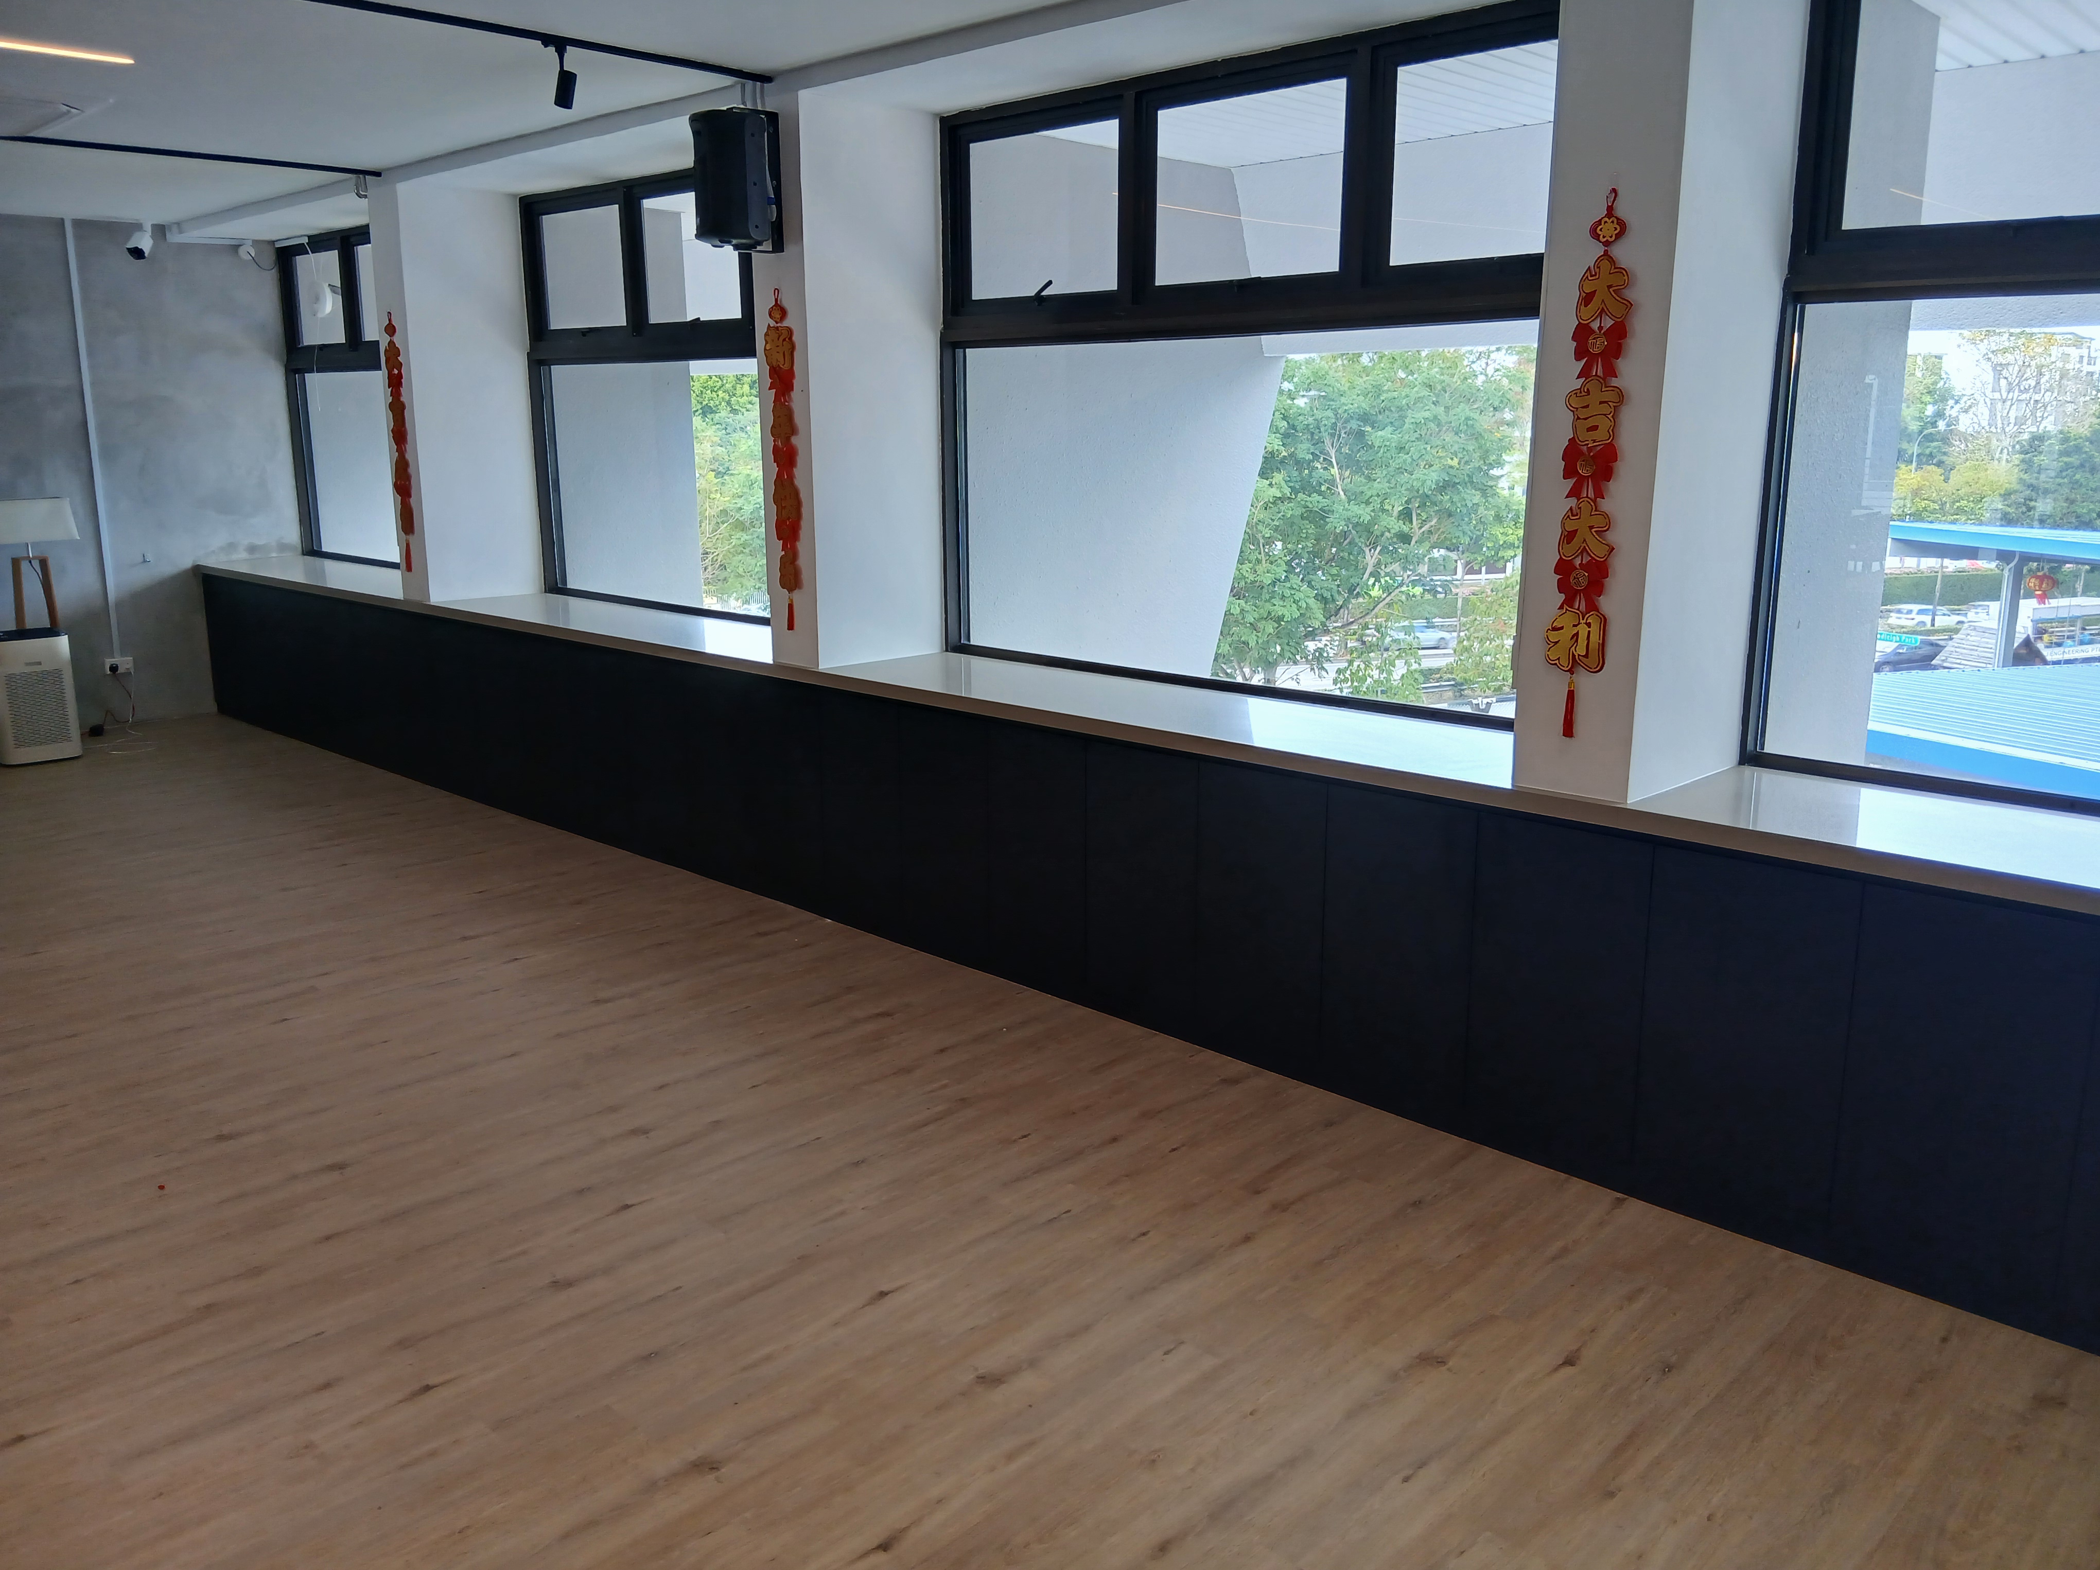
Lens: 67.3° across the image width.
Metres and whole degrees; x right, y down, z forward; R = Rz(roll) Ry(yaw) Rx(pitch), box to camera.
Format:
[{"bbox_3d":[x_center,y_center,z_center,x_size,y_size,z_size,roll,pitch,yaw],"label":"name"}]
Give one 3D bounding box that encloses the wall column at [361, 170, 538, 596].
[{"bbox_3d":[-2.661,-1.733,7.122,0.265,1.759,0.571,12,18,43],"label":"wall column"}]

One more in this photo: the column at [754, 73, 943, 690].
[{"bbox_3d":[-0.653,-1.301,5.239,0.265,1.759,0.571,12,18,43],"label":"column"}]

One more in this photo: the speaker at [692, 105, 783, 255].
[{"bbox_3d":[-0.951,-1.827,4.760,0.240,0.385,0.250,0,13,0],"label":"speaker"}]

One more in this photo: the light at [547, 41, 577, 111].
[{"bbox_3d":[-1.336,-1.940,4.317,0.055,0.175,0.070,12,18,43],"label":"light"}]

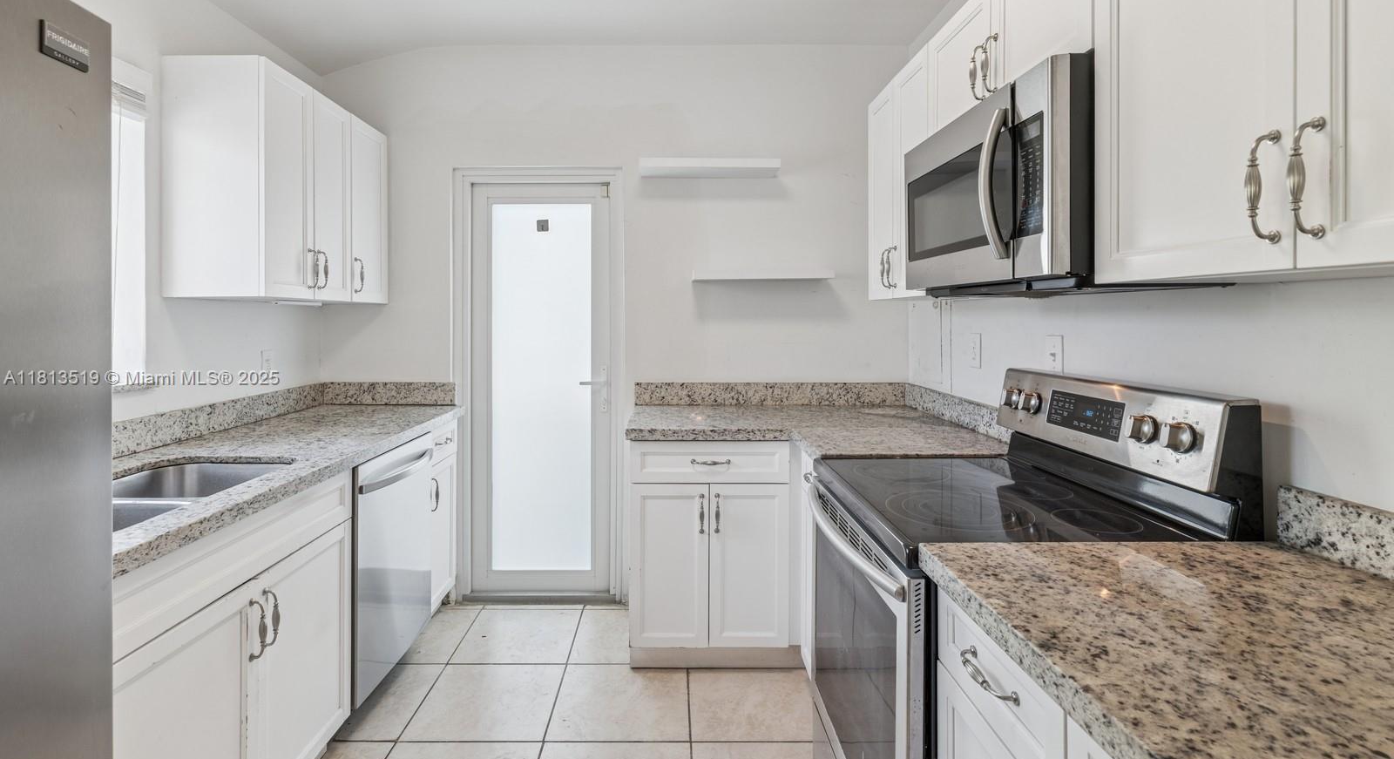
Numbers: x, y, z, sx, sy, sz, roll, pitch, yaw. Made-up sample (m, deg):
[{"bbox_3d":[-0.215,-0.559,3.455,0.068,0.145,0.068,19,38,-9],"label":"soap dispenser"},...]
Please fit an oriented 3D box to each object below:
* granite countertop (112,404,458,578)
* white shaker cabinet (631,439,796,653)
[{"bbox_3d":[-1.383,0.232,1.960,0.715,0.042,1.970,0,6,-2],"label":"granite countertop"},{"bbox_3d":[0.038,0.583,2.595,0.590,0.770,0.620,0,6,-1],"label":"white shaker cabinet"}]

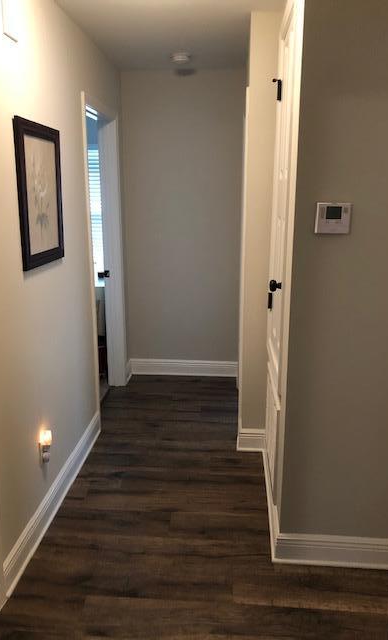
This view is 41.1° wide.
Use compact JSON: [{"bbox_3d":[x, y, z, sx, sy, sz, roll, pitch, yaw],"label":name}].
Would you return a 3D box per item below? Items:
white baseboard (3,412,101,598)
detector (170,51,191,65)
[{"bbox_3d":[-0.686,0.845,2.718,0.022,0.139,1.471,1,14,4],"label":"white baseboard"},{"bbox_3d":[-0.090,-1.757,3.464,0.134,0.045,0.134,1,14,4],"label":"detector"}]

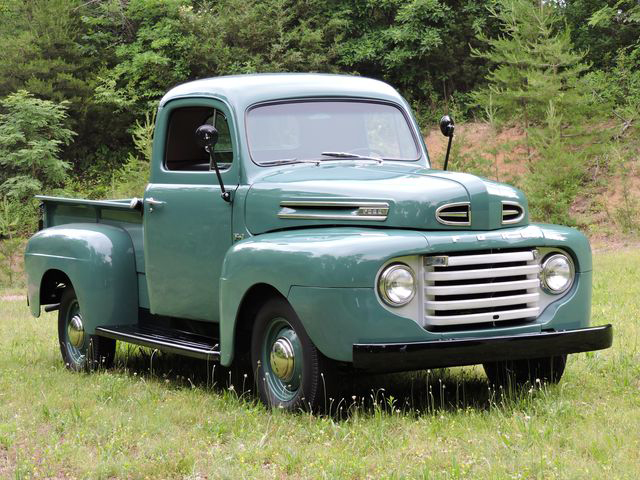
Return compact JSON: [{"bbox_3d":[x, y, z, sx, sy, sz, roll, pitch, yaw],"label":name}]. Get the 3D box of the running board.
[{"bbox_3d":[-0.877,0.615,10.143,0.280,0.060,1.740,-3,4,-30],"label":"running board"}]

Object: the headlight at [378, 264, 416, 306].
[{"bbox_3d":[0.385,0.228,8.393,0.210,0.210,0.090,-3,4,-30],"label":"headlight"}]

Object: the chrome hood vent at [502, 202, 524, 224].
[{"bbox_3d":[1.009,-0.147,8.688,0.060,0.125,0.190,3,5,44],"label":"chrome hood vent"}]

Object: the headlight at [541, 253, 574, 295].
[{"bbox_3d":[1.265,0.182,8.908,0.210,0.210,0.090,-3,4,-30],"label":"headlight"}]

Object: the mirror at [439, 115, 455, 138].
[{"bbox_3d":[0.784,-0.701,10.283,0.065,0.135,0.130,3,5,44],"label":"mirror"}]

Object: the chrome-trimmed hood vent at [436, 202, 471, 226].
[{"bbox_3d":[0.676,-0.129,8.493,0.190,0.125,0.060,-2,4,-14],"label":"chrome-trimmed hood vent"}]

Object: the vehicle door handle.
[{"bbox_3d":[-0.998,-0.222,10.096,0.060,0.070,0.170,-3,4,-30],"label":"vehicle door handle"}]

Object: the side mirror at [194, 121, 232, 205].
[{"bbox_3d":[-0.611,-0.440,9.456,0.200,0.460,0.100,-1,4,-8],"label":"side mirror"}]

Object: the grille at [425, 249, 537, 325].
[{"bbox_3d":[0.831,0.240,8.644,0.740,0.370,0.100,-3,4,-30],"label":"grille"}]

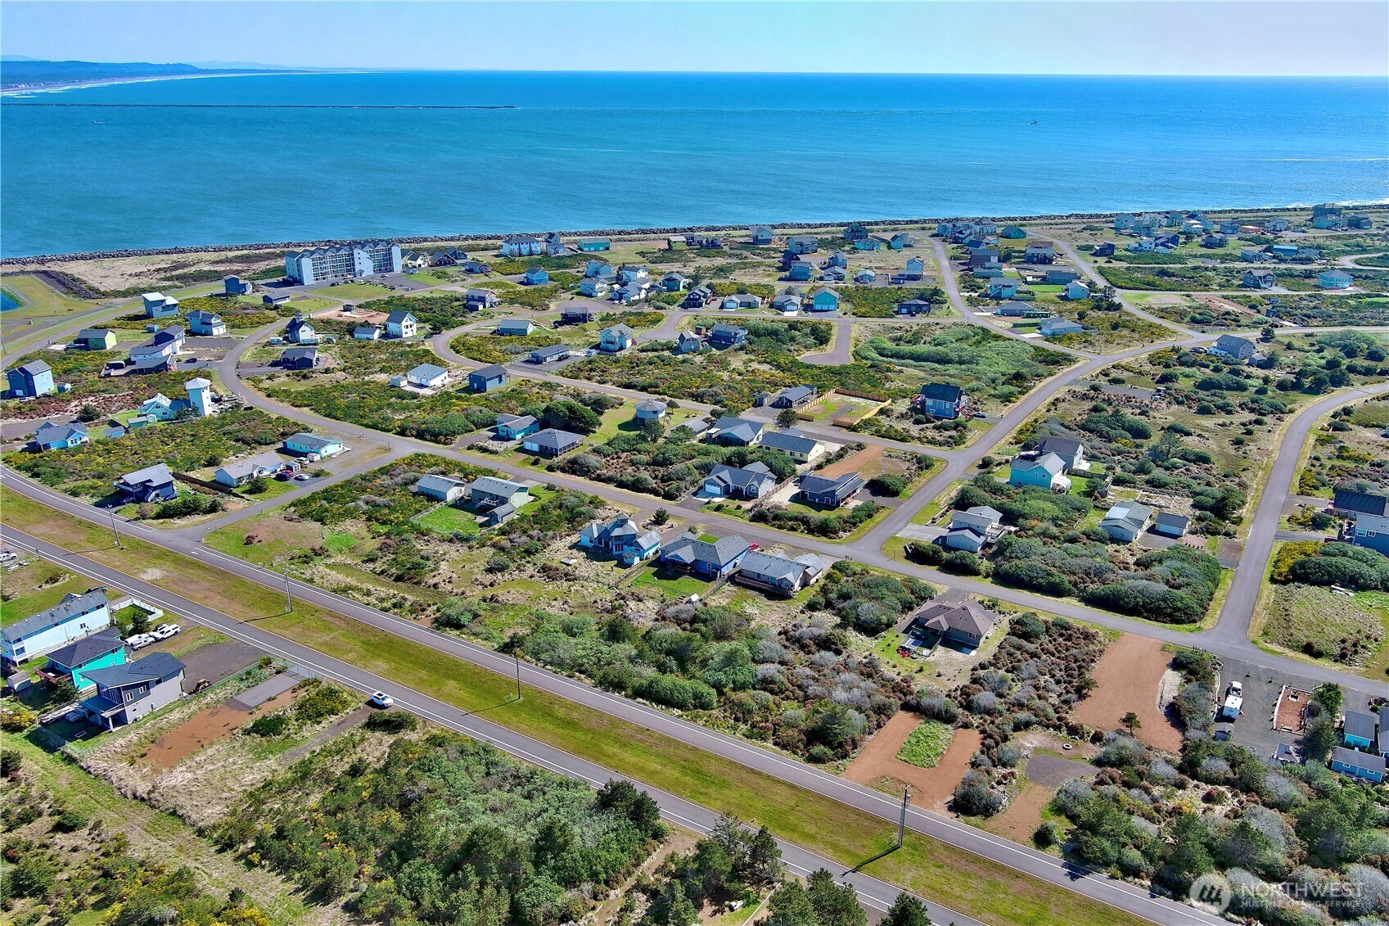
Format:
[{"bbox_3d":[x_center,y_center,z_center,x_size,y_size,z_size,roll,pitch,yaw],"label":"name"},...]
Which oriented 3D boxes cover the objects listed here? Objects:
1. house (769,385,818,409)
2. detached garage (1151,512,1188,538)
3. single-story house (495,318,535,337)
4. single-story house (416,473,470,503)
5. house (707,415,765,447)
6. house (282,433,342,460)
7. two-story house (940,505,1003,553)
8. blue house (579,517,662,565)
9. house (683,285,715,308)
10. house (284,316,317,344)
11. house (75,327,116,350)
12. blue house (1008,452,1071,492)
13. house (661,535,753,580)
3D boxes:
[{"bbox_3d":[36.530,-24.040,399.960,7.500,4.500,19.100,12,22,29],"label":"house"},{"bbox_3d":[129.550,16.330,302.382,7.500,4.100,6.600,13,23,31],"label":"detached garage"},{"bbox_3d":[-79.450,-60.950,501.160,13.900,5.300,10.000,4,20,9],"label":"single-story house"},{"bbox_3d":[-67.820,6.310,303.540,12.600,4.500,8.800,12,23,30],"label":"single-story house"},{"bbox_3d":[13.750,-10.240,350.700,16.000,5.200,16.300,12,22,29],"label":"house"},{"bbox_3d":[-121.644,-6.068,360.869,16.200,4.100,10.000,12,23,29],"label":"house"},{"bbox_3d":[74.250,17.240,300.600,12.000,7.000,17.000,11,22,28],"label":"two-story house"},{"bbox_3d":[-18.310,16.160,269.170,19.000,9.500,11.200,12,23,30],"label":"blue house"},{"bbox_3d":[2.240,-87.560,591.880,11.000,8.500,16.000,3,20,8],"label":"house"},{"bbox_3d":[-165.360,-56.520,471.120,8.400,9.800,10.500,-14,24,-35],"label":"house"},{"bbox_3d":[-261.332,-54.416,488.776,13.400,7.800,11.500,-1,20,-4],"label":"house"},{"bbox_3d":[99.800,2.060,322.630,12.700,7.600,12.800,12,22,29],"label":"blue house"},{"bbox_3d":[1.980,20.740,262.900,17.100,5.300,15.600,12,23,30],"label":"house"}]

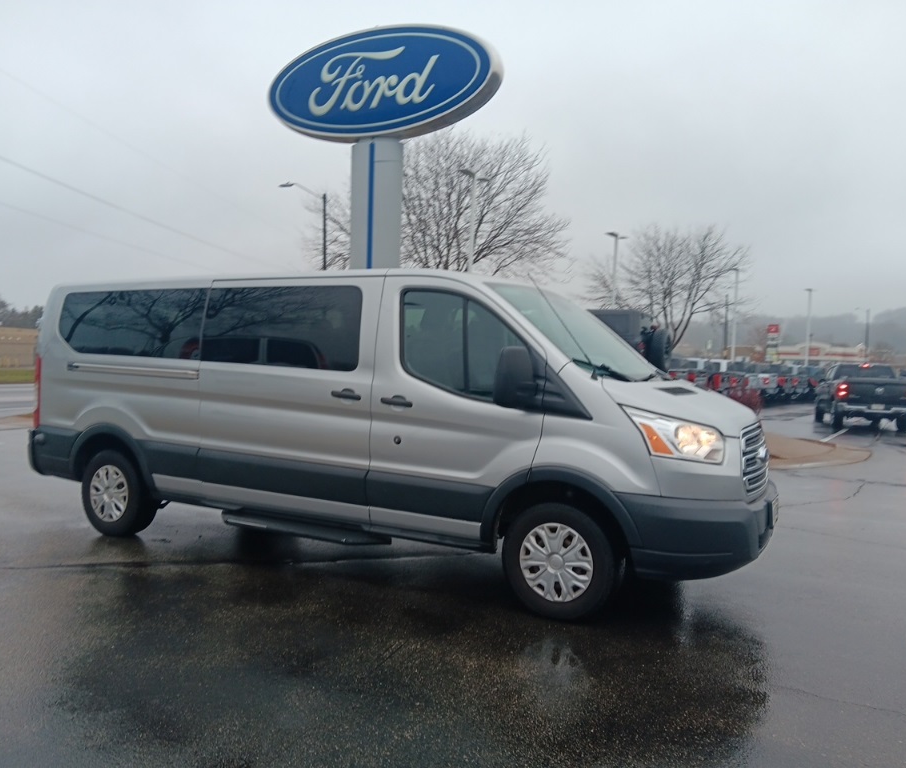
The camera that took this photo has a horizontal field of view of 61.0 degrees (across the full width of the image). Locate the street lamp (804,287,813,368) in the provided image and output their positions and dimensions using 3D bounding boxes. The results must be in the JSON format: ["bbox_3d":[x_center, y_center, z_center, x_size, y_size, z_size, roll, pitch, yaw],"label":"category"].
[{"bbox_3d":[26.912,-3.053,58.278,0.420,8.200,1.250,3,2,41],"label":"street lamp"}]

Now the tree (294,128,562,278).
[{"bbox_3d":[-0.990,-4.444,29.361,10.200,10.400,9.800,2,1,0],"label":"tree"}]

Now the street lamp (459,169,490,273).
[{"bbox_3d":[0.585,-3.228,26.475,0.420,8.200,1.250,3,2,41],"label":"street lamp"}]

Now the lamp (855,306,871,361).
[{"bbox_3d":[43.342,-3.525,81.780,1.600,9.200,0.400,3,1,27],"label":"lamp"}]

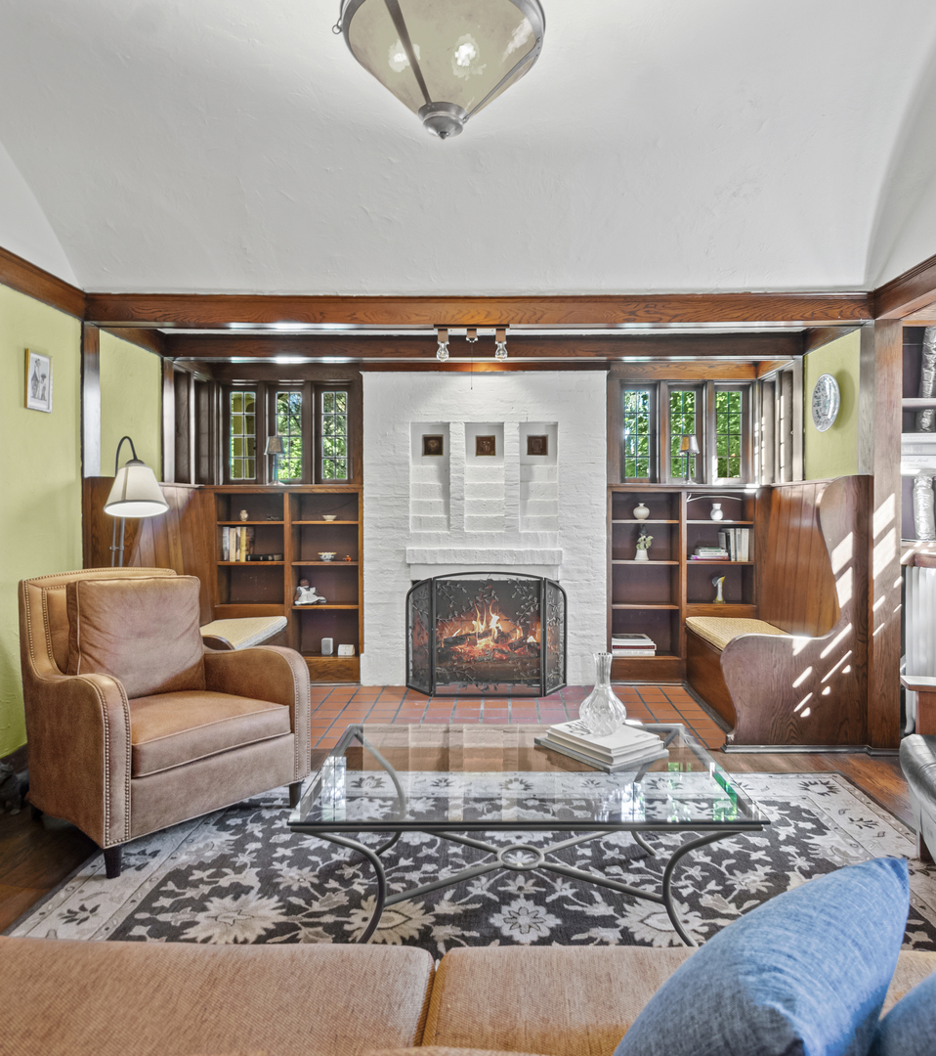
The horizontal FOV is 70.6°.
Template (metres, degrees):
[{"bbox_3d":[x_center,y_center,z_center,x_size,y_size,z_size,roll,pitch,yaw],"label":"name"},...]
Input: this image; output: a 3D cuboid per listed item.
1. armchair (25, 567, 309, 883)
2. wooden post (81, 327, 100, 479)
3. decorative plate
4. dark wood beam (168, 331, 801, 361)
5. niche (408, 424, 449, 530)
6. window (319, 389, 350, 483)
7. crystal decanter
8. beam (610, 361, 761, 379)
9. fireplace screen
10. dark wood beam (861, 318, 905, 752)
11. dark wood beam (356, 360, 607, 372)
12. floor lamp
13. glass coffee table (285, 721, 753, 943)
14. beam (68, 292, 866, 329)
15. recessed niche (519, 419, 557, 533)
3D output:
[{"bbox_3d":[-1.200,0.645,2.650,0.780,0.940,0.775,1,1,39],"label":"armchair"},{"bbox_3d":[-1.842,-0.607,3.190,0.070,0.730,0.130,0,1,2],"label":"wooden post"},{"bbox_3d":[2.032,-0.709,3.760,0.040,0.330,0.330,0,1,2],"label":"decorative plate"},{"bbox_3d":[0.085,-1.108,4.070,3.850,0.145,0.120,0,1,1],"label":"dark wood beam"},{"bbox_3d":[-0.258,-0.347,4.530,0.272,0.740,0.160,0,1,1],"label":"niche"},{"bbox_3d":[-0.987,-0.676,4.870,0.228,0.690,0.050,0,1,2],"label":"window"},{"bbox_3d":[0.413,0.508,2.020,0.146,0.250,0.146,0,1,0],"label":"crystal decanter"},{"bbox_3d":[1.555,-1.134,4.760,1.120,0.140,0.070,0,1,1],"label":"beam"},{"bbox_3d":[0.123,0.678,4.345,1.090,0.790,0.250,0,1,2],"label":"fireplace screen"},{"bbox_3d":[2.110,0.035,3.380,0.145,2.140,0.140,0,1,2],"label":"dark wood beam"},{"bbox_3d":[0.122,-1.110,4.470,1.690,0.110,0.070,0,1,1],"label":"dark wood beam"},{"bbox_3d":[-1.530,0.350,3.000,0.320,1.520,0.380,-1,1,-37],"label":"floor lamp"},{"bbox_3d":[0.160,0.920,1.973,1.170,0.432,0.742,0,1,2],"label":"glass coffee table"},{"bbox_3d":[0.057,-1.106,3.375,3.940,0.145,0.135,0,1,1],"label":"beam"},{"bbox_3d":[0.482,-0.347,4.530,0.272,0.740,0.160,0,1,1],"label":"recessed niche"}]

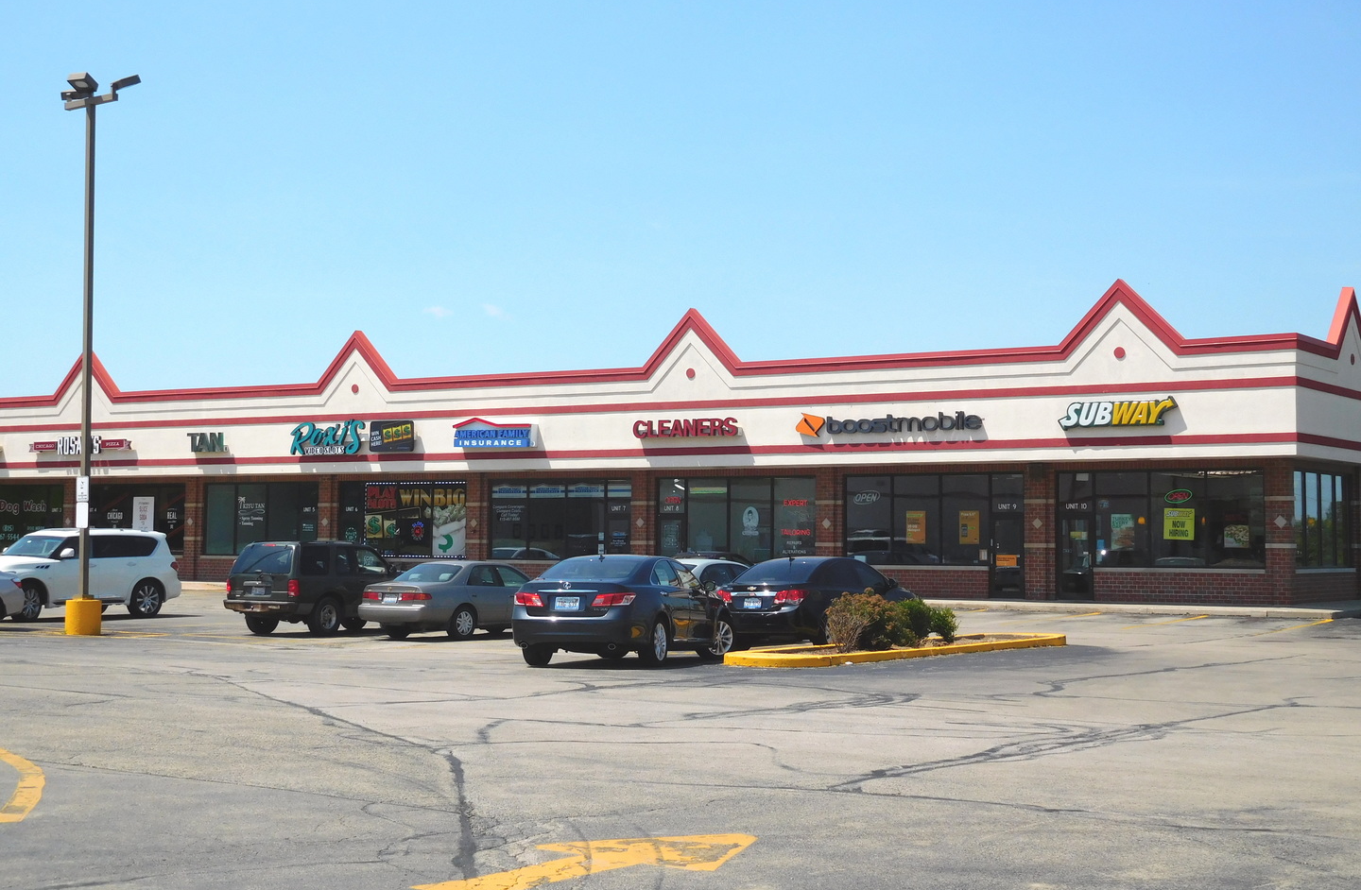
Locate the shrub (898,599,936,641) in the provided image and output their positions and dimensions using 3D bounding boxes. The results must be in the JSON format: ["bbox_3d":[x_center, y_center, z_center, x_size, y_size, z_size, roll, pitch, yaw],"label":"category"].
[{"bbox_3d":[3.575,2.695,30.114,0.720,0.682,0.700,0,-2,0],"label":"shrub"}]

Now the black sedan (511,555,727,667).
[{"bbox_3d":[-0.691,2.195,26.340,1.830,1.450,4.860,-1,-2,17],"label":"black sedan"}]

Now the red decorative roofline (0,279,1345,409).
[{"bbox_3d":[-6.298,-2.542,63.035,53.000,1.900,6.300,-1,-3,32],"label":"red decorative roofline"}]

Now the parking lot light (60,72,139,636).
[{"bbox_3d":[-10.404,-1.664,34.999,1.300,10.028,0.750,-2,-3,38],"label":"parking lot light"}]

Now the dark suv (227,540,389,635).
[{"bbox_3d":[-6.676,2.752,38.005,1.800,1.750,4.800,-1,-3,29],"label":"dark suv"}]

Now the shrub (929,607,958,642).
[{"bbox_3d":[4.129,2.829,30.909,0.500,0.558,0.500,0,-2,0],"label":"shrub"}]

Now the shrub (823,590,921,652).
[{"bbox_3d":[2.753,2.513,28.120,1.370,0.872,1.200,0,-2,0],"label":"shrub"}]

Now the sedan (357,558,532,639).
[{"bbox_3d":[-3.736,2.813,35.934,1.790,1.420,4.790,-2,-3,34],"label":"sedan"}]

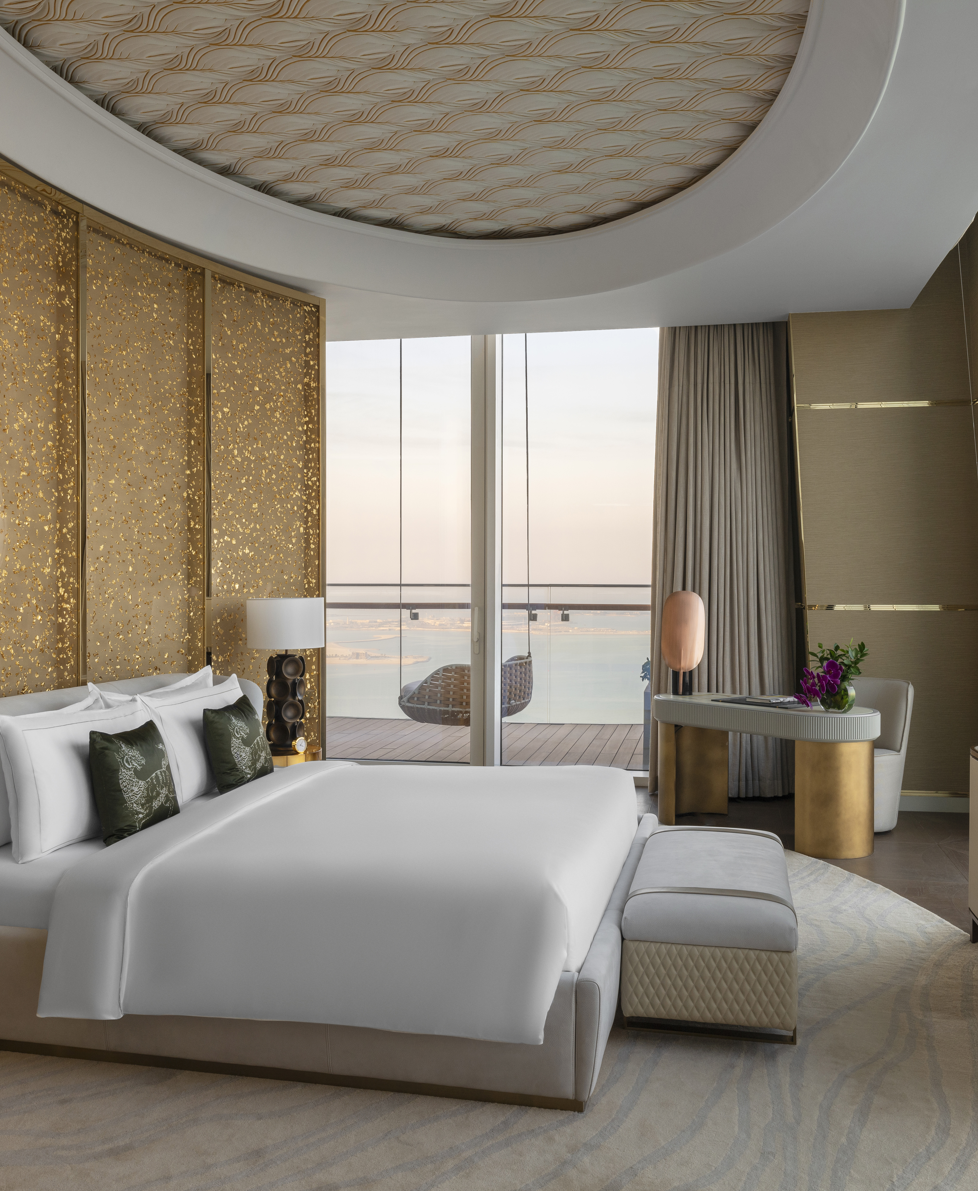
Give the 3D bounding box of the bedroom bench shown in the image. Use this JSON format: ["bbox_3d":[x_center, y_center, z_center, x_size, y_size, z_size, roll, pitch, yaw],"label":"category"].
[{"bbox_3d":[0.809,1.148,3.891,0.530,0.450,1.050,0,0,14],"label":"bedroom bench"}]

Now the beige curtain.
[{"bbox_3d":[1.585,-0.247,7.358,0.970,3.190,0.200,0,0,12],"label":"beige curtain"}]

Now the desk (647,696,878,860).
[{"bbox_3d":[1.533,0.985,6.197,0.530,0.743,1.470,0,1,-41],"label":"desk"}]

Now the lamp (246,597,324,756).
[{"bbox_3d":[-1.085,0.430,5.823,0.415,0.830,0.415,0,0,0],"label":"lamp"}]

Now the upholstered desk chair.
[{"bbox_3d":[2.190,0.934,6.487,0.580,0.840,0.560,0,1,-41],"label":"upholstered desk chair"}]

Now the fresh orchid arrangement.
[{"bbox_3d":[1.840,0.425,5.843,0.360,0.382,0.300,0,0,17],"label":"fresh orchid arrangement"}]

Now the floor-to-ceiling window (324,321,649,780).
[{"bbox_3d":[0.020,-0.290,7.838,2.450,3.170,0.120,0,0,12],"label":"floor-to-ceiling window"}]

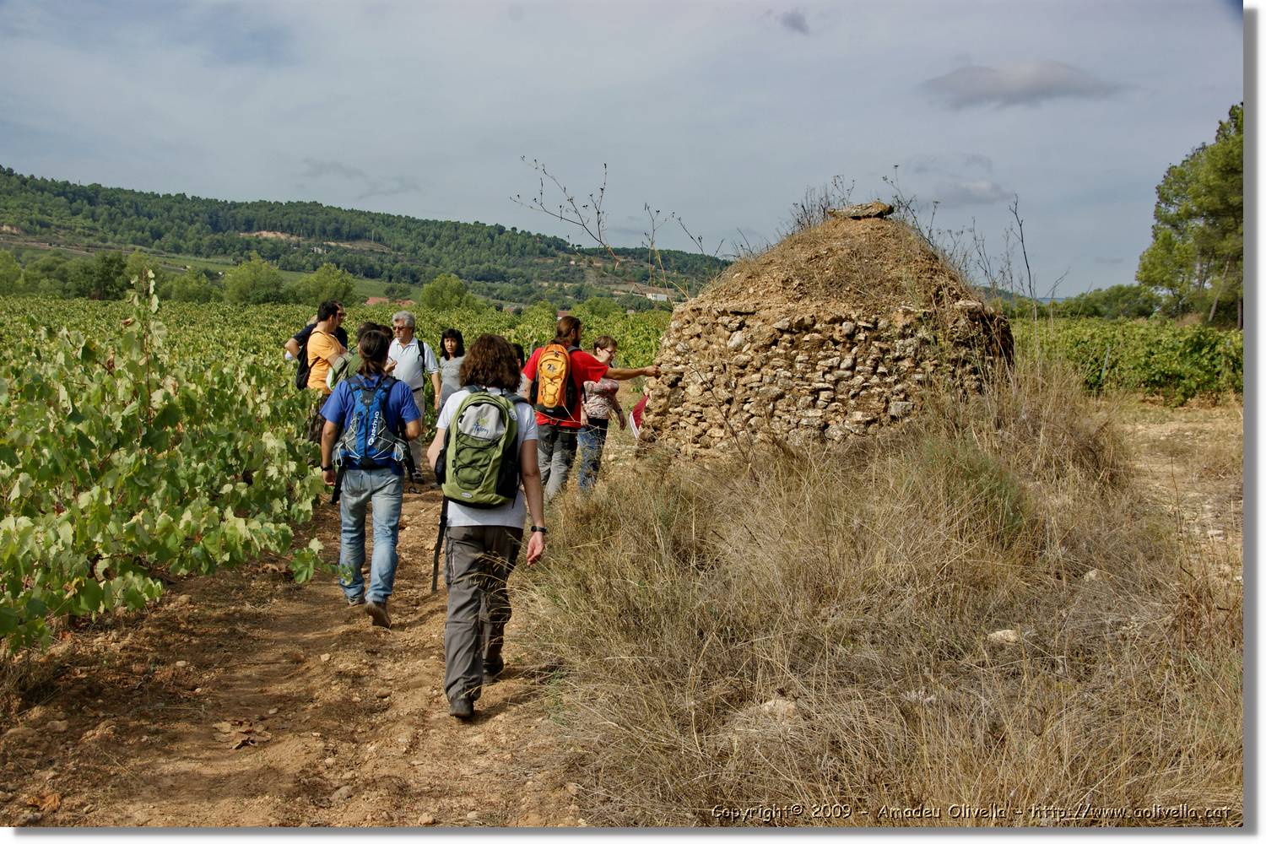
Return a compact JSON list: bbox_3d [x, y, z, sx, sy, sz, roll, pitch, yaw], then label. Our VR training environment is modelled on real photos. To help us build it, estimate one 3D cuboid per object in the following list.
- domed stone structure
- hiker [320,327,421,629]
[{"bbox_3d":[1.930,-0.773,13.037,3.700,2.600,3.700,1,5,15],"label":"domed stone structure"},{"bbox_3d":[-1.580,0.321,8.175,0.600,1.710,0.620,-1,5,-7],"label":"hiker"}]

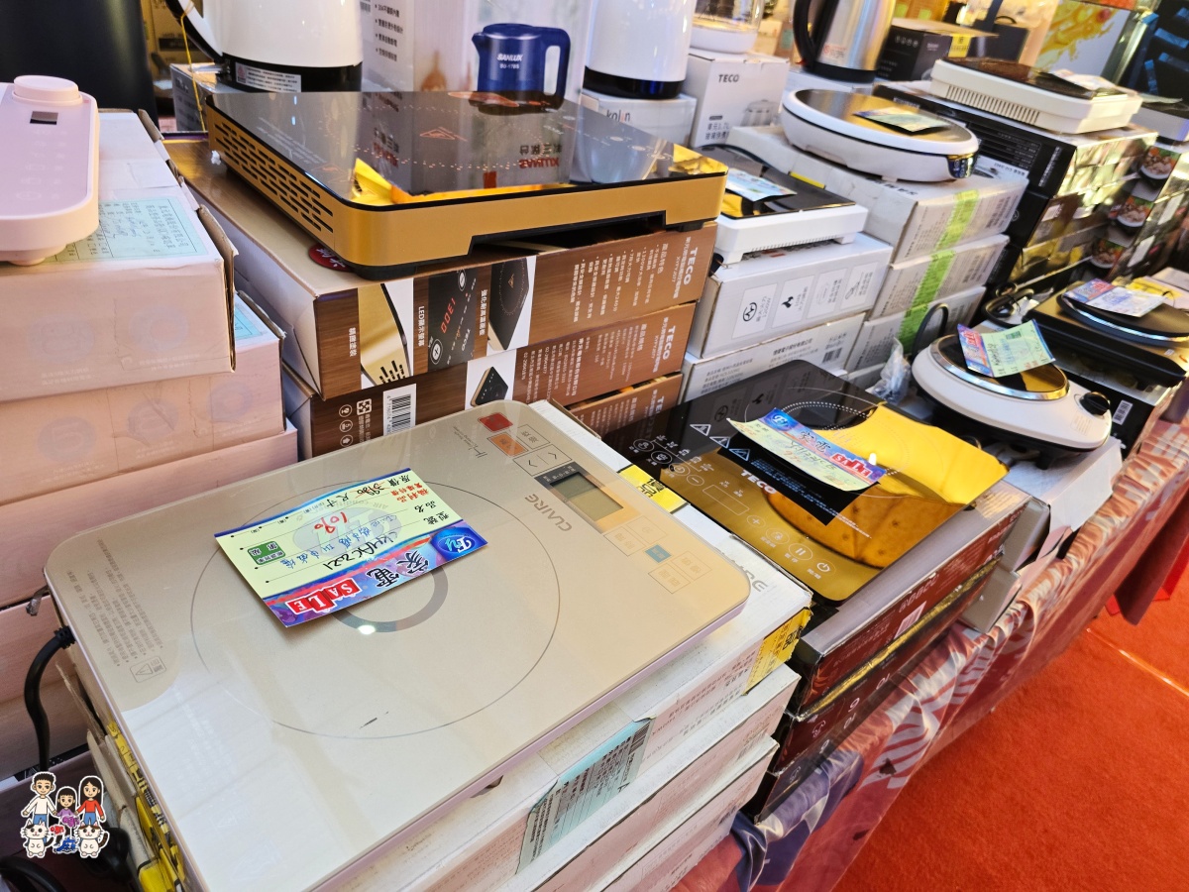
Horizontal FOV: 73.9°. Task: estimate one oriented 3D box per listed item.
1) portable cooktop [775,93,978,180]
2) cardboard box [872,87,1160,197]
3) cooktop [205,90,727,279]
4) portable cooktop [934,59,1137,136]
[{"bbox_3d":[0.443,-0.486,1.237,0.304,0.062,0.304,-22,45,-38],"label":"portable cooktop"},{"bbox_3d":[0.711,-0.538,1.353,0.398,0.071,0.337,-22,46,-38],"label":"cardboard box"},{"bbox_3d":[-0.109,-0.262,0.733,0.388,0.053,0.287,-20,45,-36],"label":"cooktop"},{"bbox_3d":[0.726,-0.581,1.309,0.238,0.052,0.258,-22,46,-38],"label":"portable cooktop"}]

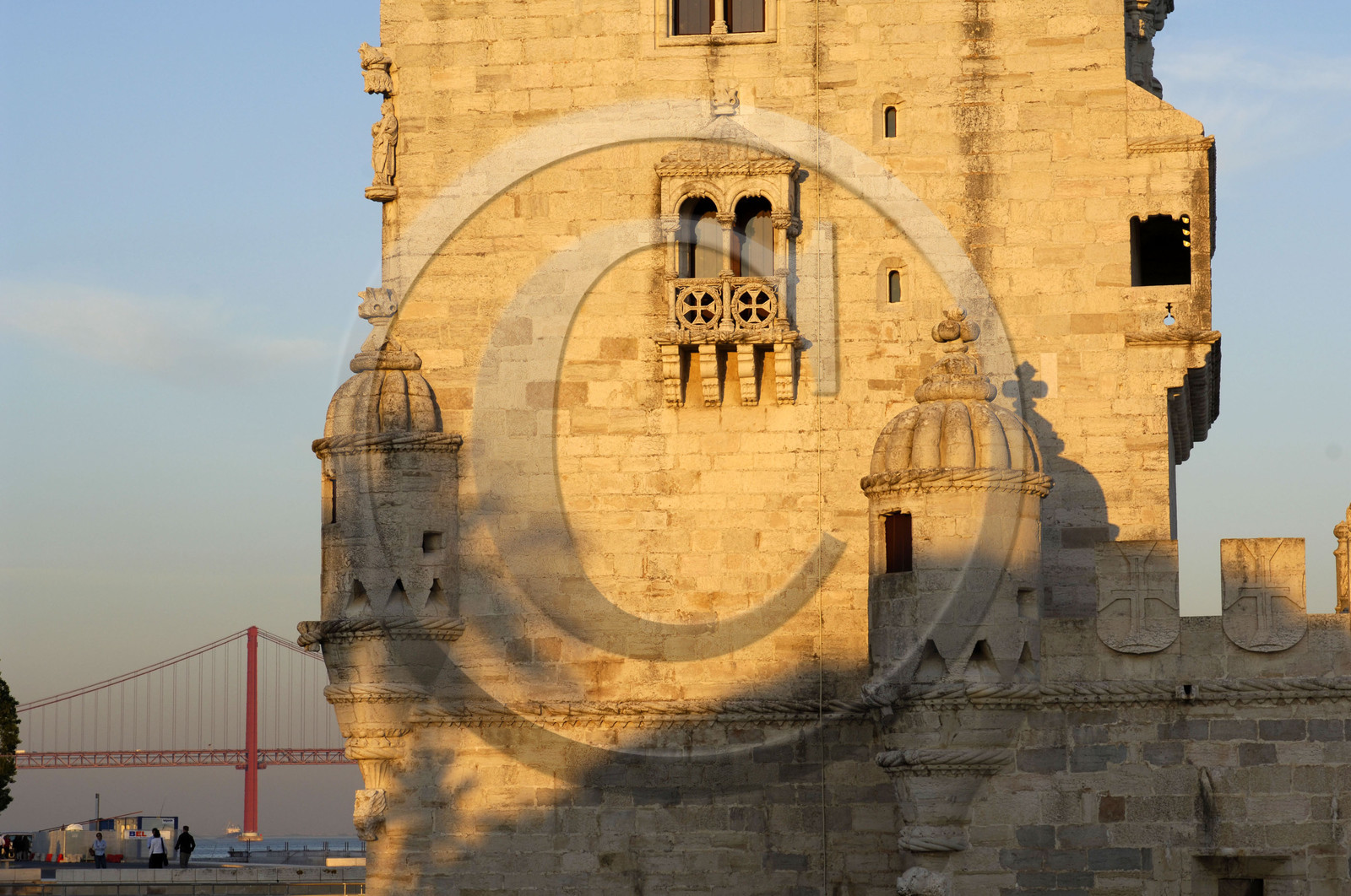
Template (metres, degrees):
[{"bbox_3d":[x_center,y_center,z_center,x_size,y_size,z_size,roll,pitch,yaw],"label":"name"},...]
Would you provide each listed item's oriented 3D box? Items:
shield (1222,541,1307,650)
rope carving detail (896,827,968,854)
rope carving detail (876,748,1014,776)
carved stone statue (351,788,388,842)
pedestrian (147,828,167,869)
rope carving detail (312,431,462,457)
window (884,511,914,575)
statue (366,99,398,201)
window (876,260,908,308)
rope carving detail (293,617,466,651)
[{"bbox_3d":[7.612,1.907,46.988,1.090,1.470,0.270,-1,-6,9],"label":"shield"},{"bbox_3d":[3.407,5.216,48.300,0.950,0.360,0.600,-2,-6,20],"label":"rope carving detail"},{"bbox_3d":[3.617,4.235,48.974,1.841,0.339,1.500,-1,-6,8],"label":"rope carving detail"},{"bbox_3d":[-4.684,5.588,55.312,0.520,0.820,0.500,4,-8,-36],"label":"carved stone statue"},{"bbox_3d":[-17.676,13.806,124.000,0.600,1.660,0.400,1,-6,-10],"label":"pedestrian"},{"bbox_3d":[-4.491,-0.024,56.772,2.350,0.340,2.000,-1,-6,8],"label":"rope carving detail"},{"bbox_3d":[2.927,1.252,47.900,0.180,0.800,0.570,5,-8,-40],"label":"window"},{"bbox_3d":[-4.570,-4.628,56.524,0.440,1.600,0.470,4,-8,-36],"label":"statue"},{"bbox_3d":[3.301,-2.484,55.169,0.480,0.760,0.250,-1,-6,9],"label":"window"},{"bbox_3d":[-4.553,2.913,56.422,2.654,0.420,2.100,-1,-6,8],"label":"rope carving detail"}]

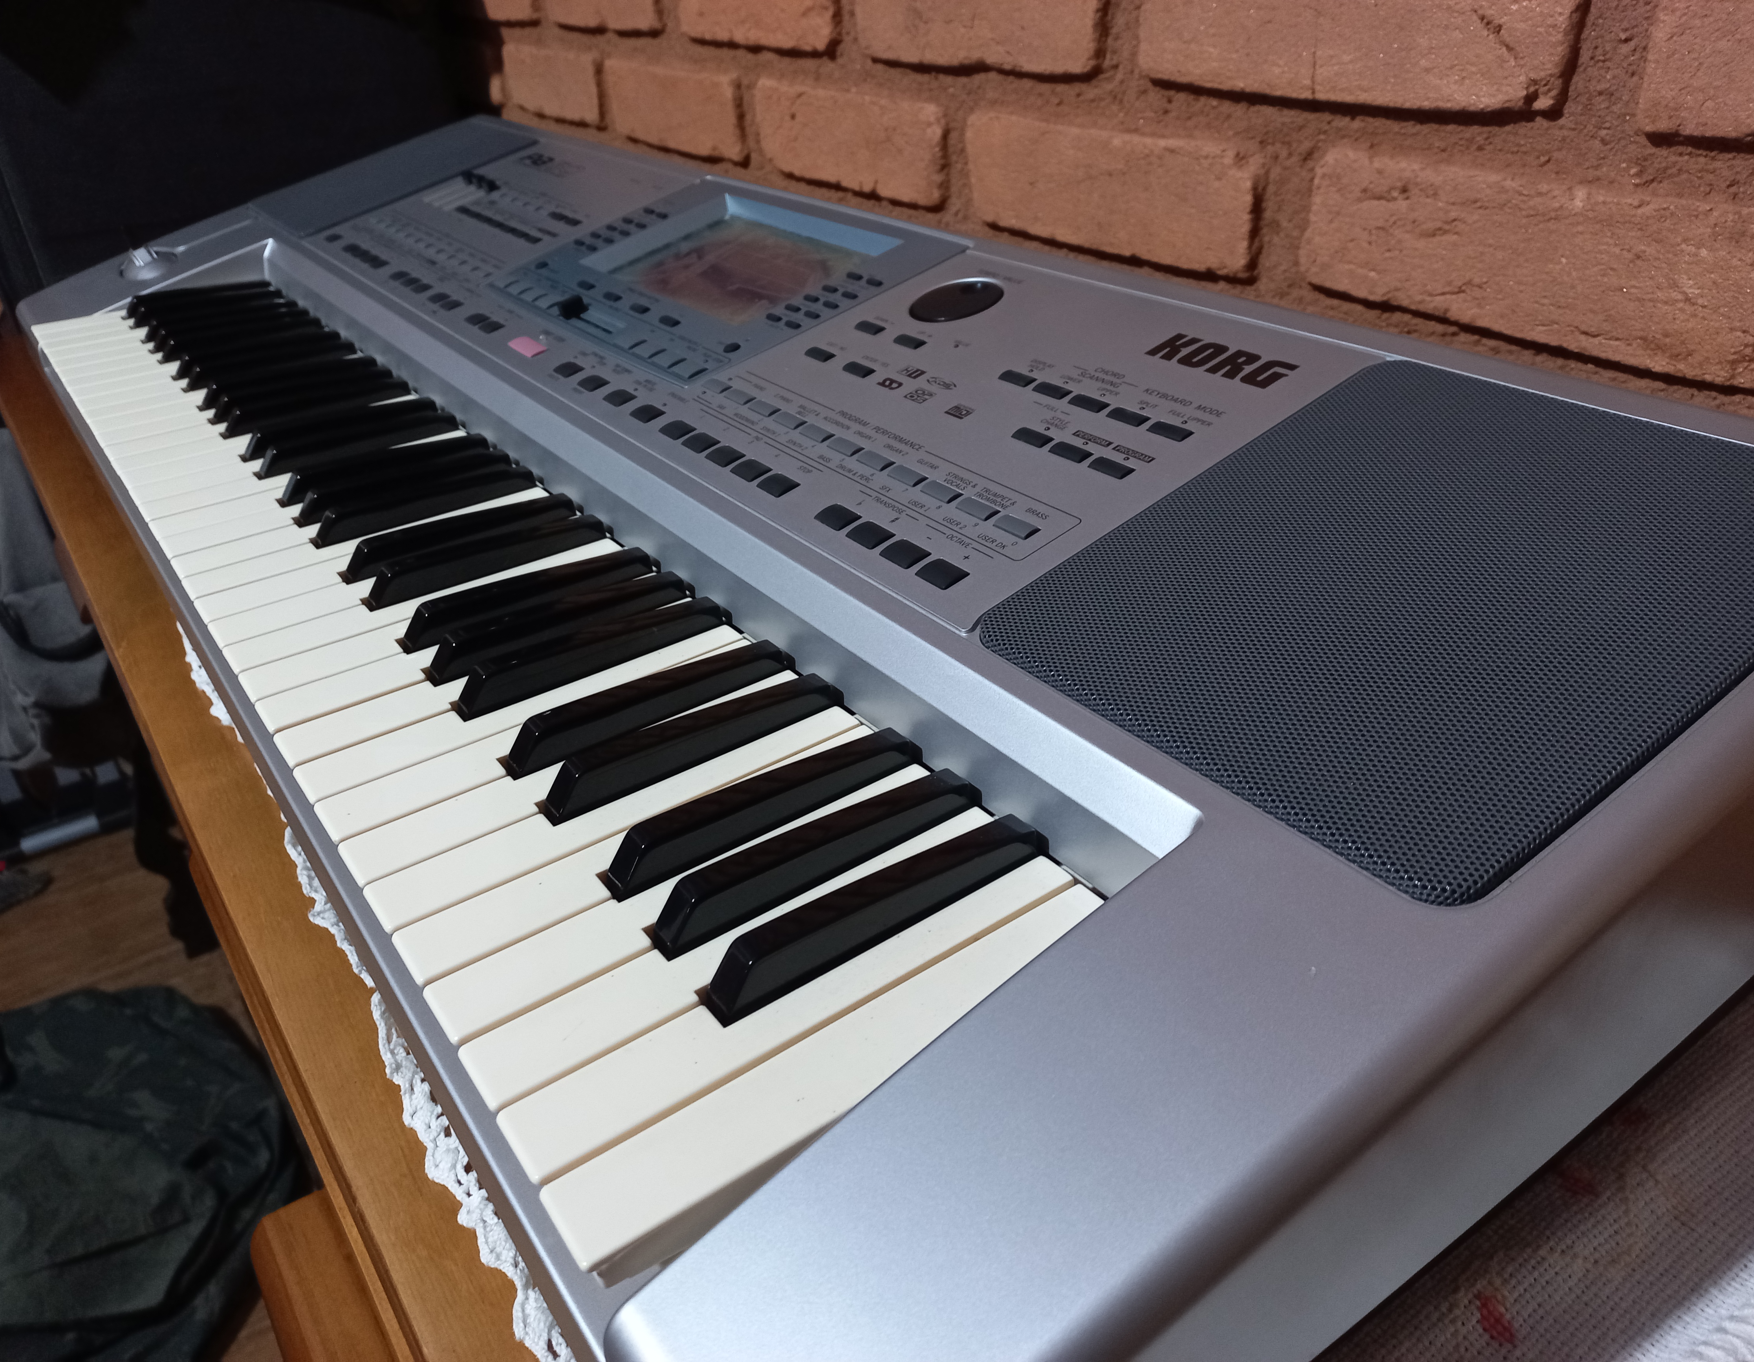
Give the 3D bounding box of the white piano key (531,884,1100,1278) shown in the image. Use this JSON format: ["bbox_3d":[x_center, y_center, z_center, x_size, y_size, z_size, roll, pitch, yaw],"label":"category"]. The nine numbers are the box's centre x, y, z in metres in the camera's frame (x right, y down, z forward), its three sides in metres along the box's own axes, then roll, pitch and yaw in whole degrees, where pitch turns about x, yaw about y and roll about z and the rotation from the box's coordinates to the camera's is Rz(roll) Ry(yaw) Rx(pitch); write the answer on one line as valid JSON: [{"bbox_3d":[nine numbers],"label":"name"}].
[{"bbox_3d":[-0.002,0.086,0.292,0.145,0.013,0.023,-23,37,-28],"label":"white piano key"}]

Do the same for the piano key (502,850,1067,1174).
[{"bbox_3d":[-0.015,0.077,0.309,0.145,0.013,0.023,-23,37,-28],"label":"piano key"}]

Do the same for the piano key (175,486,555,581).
[{"bbox_3d":[-0.220,-0.064,0.559,0.145,0.013,0.023,-23,37,-28],"label":"piano key"}]

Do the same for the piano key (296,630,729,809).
[{"bbox_3d":[-0.111,0.011,0.426,0.145,0.013,0.023,-23,37,-28],"label":"piano key"}]

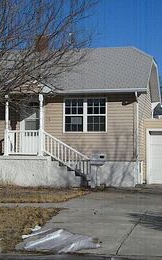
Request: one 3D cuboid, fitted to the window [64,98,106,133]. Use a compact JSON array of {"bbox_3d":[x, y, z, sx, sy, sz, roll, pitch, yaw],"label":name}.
[{"bbox_3d":[0.175,-0.523,20.587,1.654,1.335,0.120,0,-2,11],"label":"window"}]

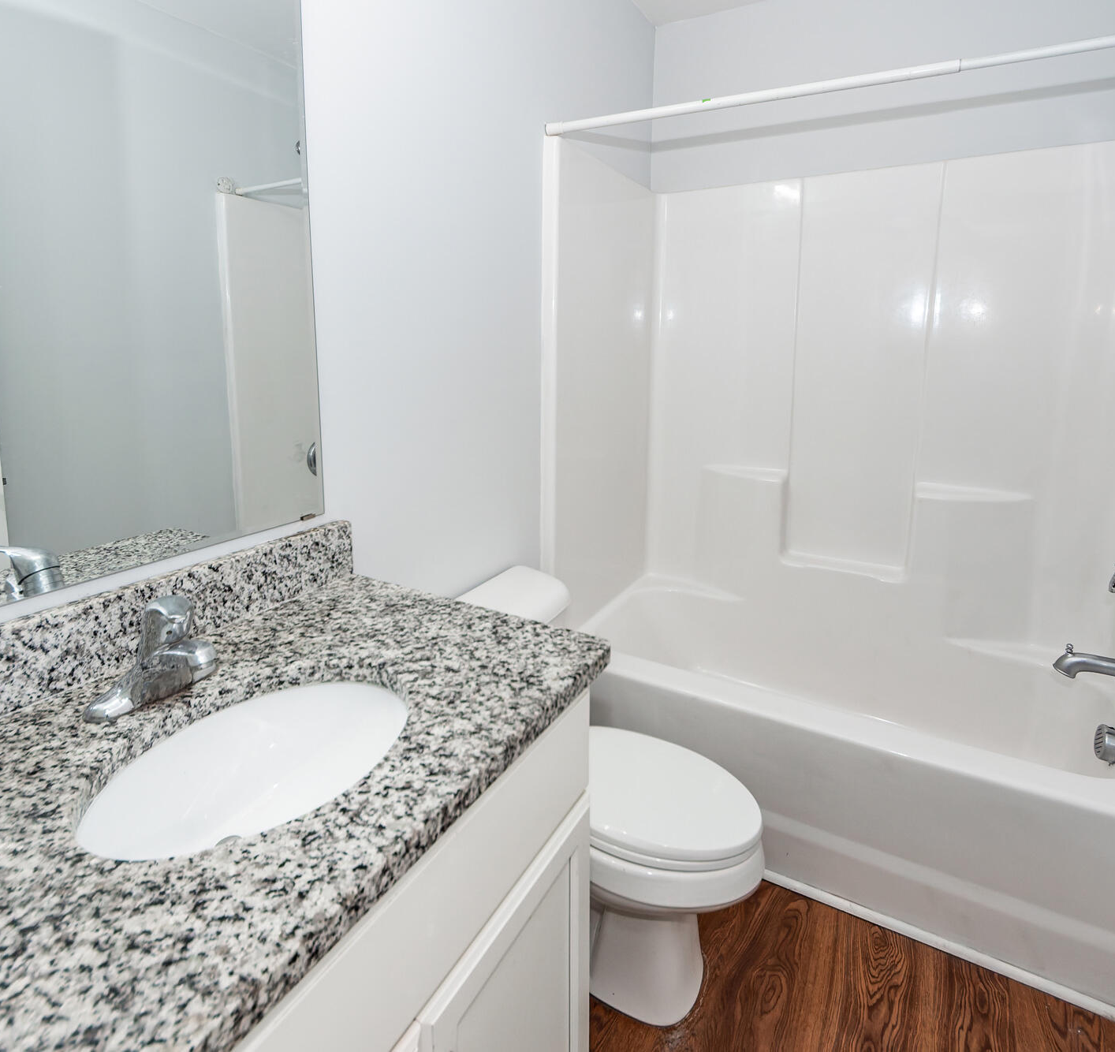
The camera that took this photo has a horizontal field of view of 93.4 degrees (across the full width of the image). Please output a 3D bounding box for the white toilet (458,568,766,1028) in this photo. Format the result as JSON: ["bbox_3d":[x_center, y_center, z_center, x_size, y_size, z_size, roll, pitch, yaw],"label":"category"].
[{"bbox_3d":[0.087,0.594,1.331,0.740,0.740,0.440,6,13,34],"label":"white toilet"}]

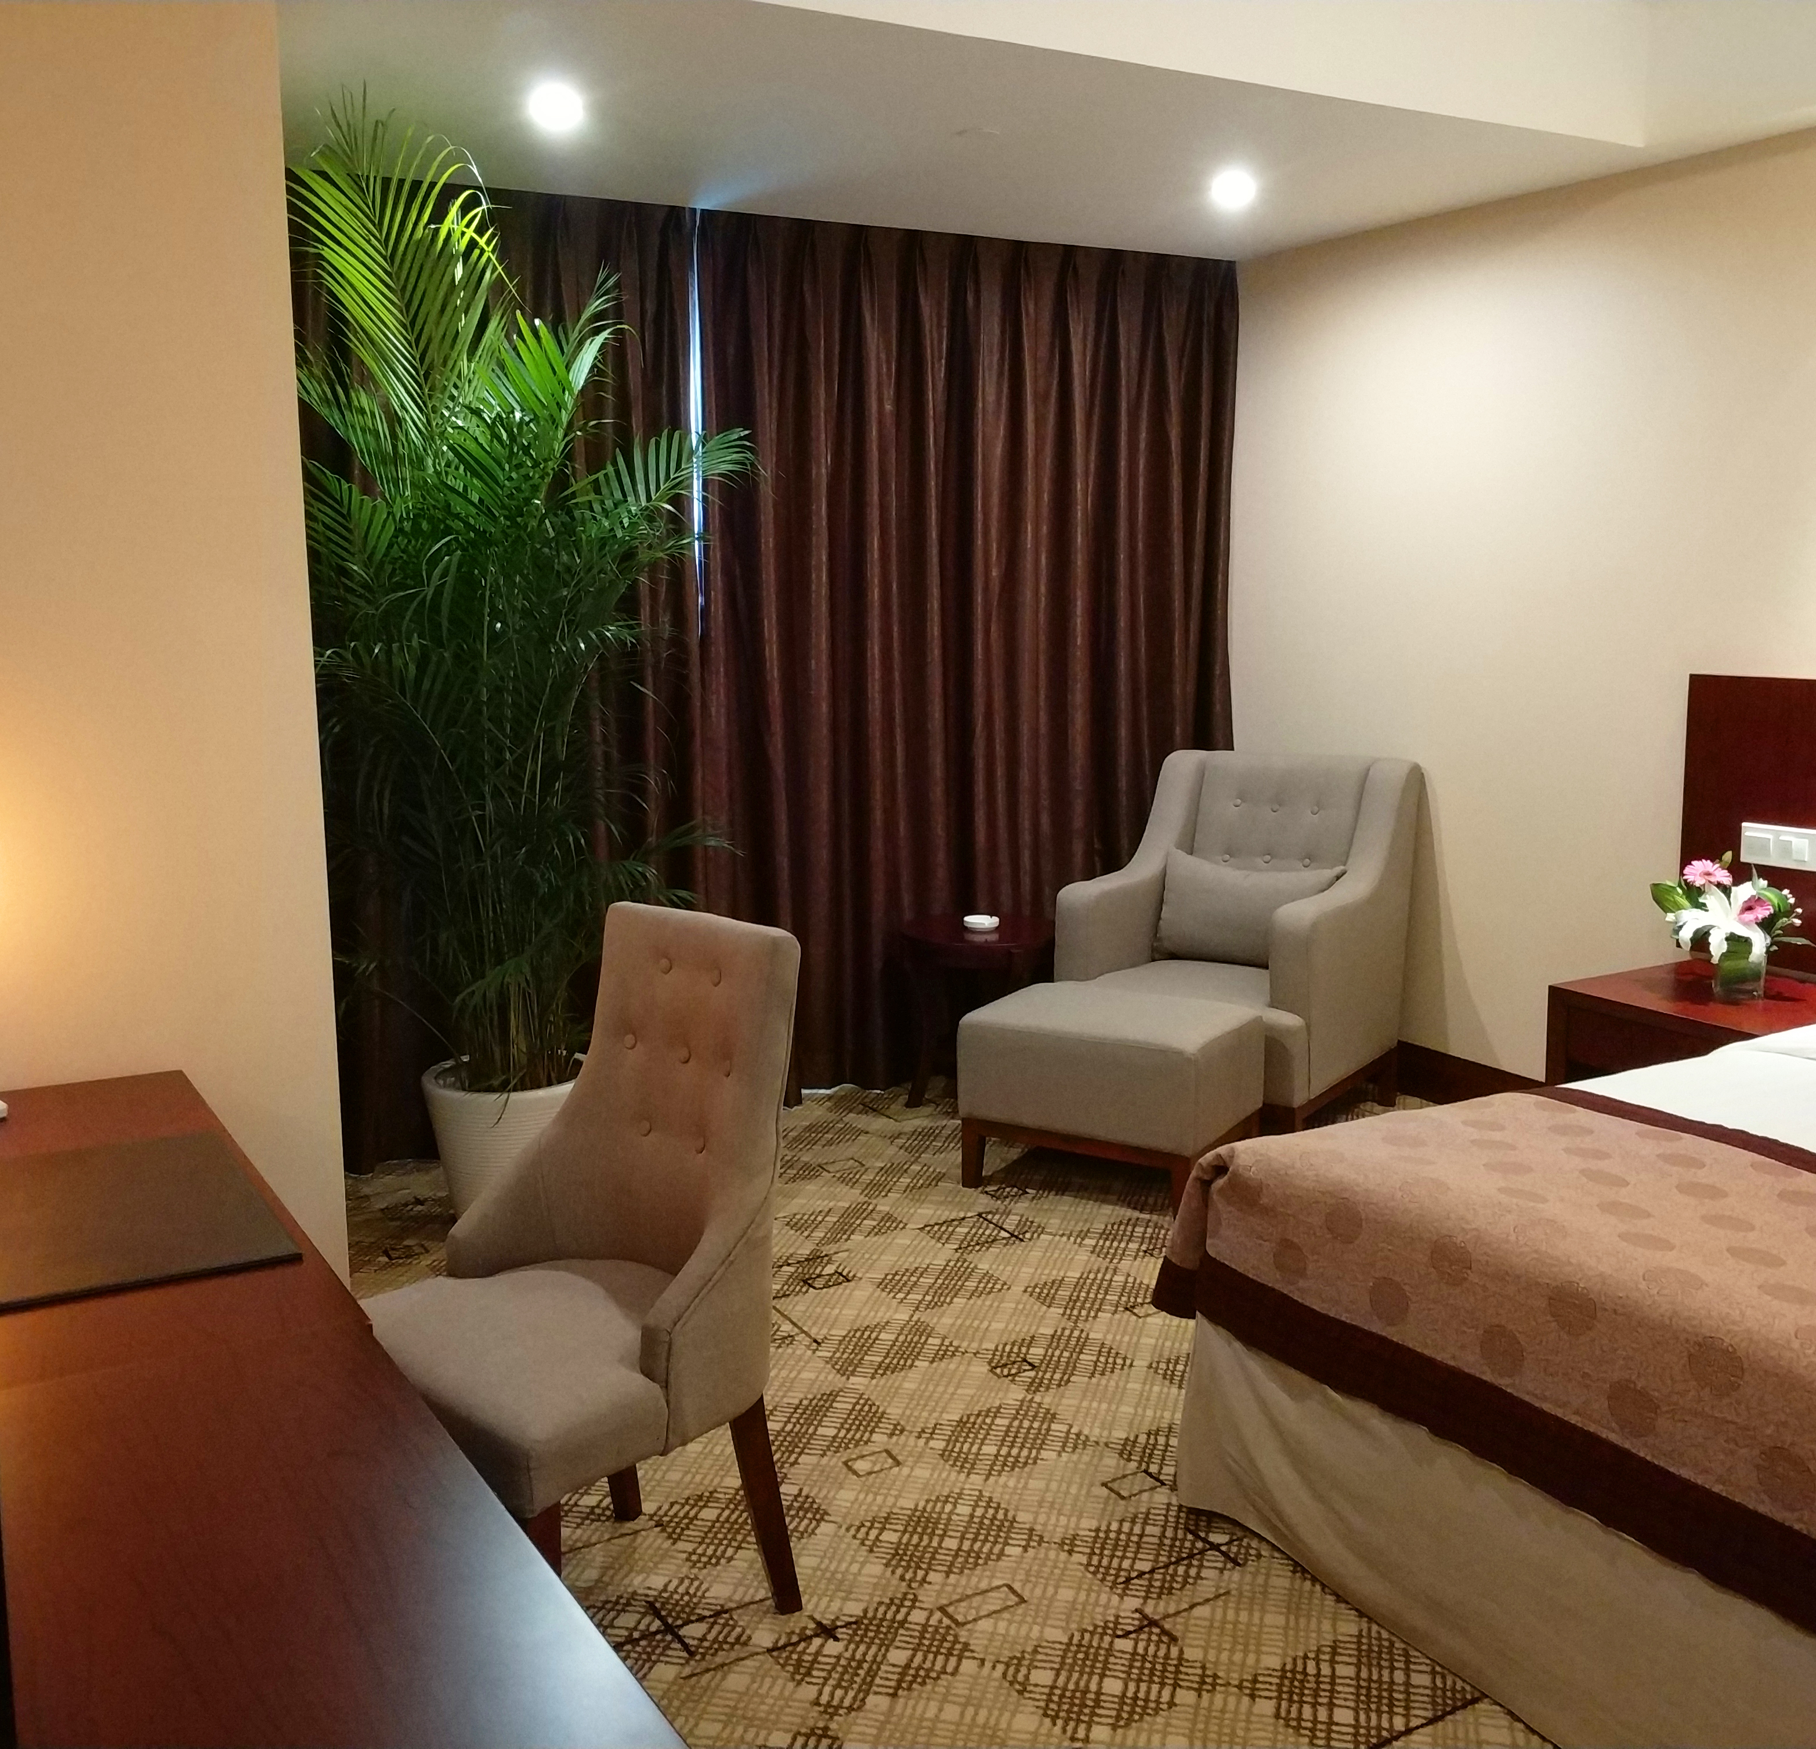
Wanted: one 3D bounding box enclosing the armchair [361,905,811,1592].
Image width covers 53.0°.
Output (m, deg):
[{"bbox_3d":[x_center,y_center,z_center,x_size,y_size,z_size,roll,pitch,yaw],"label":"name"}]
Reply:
[{"bbox_3d":[-0.469,0.576,2.472,0.500,0.972,0.540,8,13,44],"label":"armchair"}]

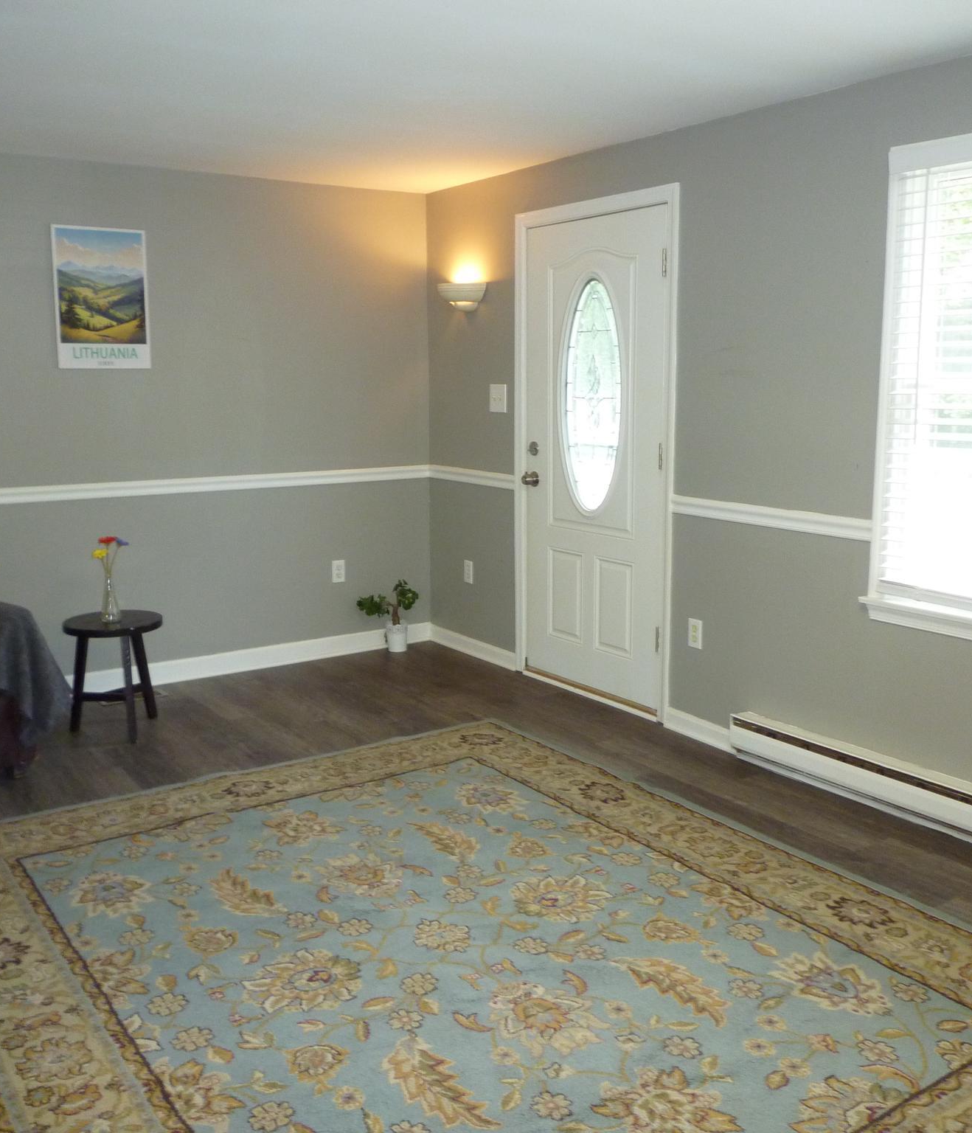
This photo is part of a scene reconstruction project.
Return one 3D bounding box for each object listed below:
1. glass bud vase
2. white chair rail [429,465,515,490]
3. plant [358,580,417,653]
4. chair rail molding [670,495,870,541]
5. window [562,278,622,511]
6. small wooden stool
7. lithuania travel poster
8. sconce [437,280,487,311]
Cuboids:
[{"bbox_3d":[-1.519,0.120,4.406,0.077,0.201,0.077,-7,12,-33],"label":"glass bud vase"},{"bbox_3d":[-0.082,-0.454,5.516,0.024,0.067,0.813,-7,12,-33],"label":"white chair rail"},{"bbox_3d":[-0.496,0.264,5.725,0.326,0.373,0.231,-7,12,-33],"label":"plant"},{"bbox_3d":[0.996,-0.183,3.950,0.024,0.070,0.914,-7,12,-33],"label":"chair rail molding"},{"bbox_3d":[0.460,-0.726,4.690,0.035,0.979,0.387,-7,12,-33],"label":"window"},{"bbox_3d":[-1.511,0.448,4.475,0.392,0.469,0.387,-7,12,-33],"label":"small wooden stool"},{"bbox_3d":[-1.679,-1.174,4.783,0.399,0.600,0.012,-7,12,-33],"label":"lithuania travel poster"},{"bbox_3d":[-0.145,-1.312,5.336,0.147,0.131,0.311,-7,12,-33],"label":"sconce"}]

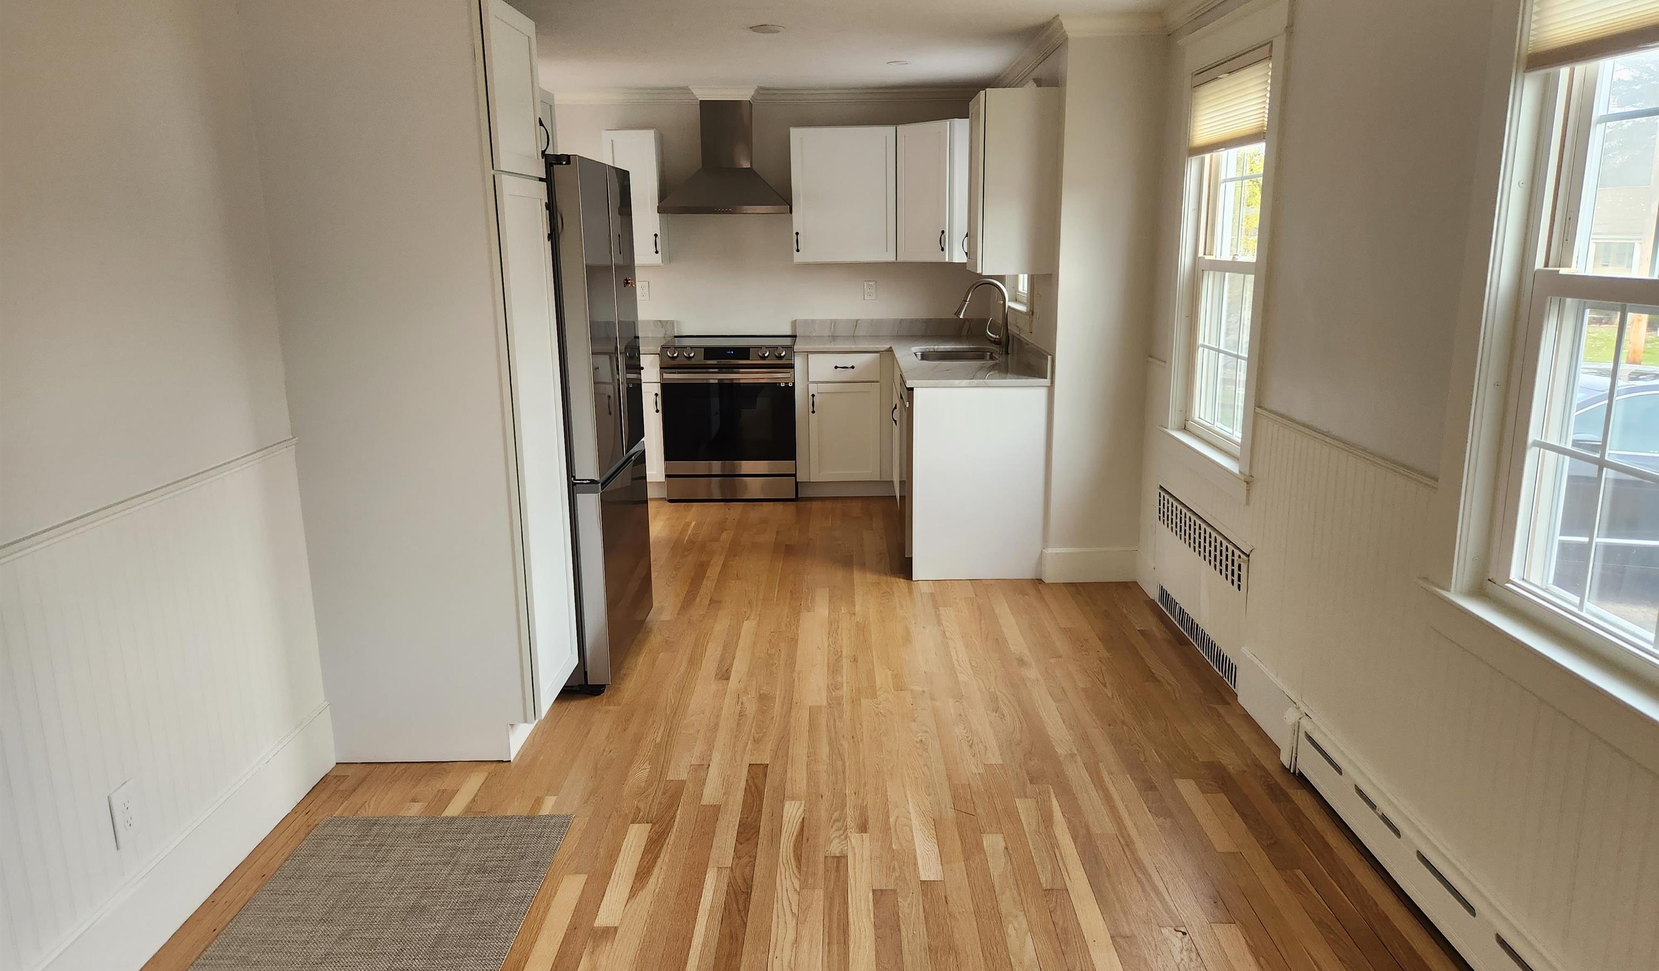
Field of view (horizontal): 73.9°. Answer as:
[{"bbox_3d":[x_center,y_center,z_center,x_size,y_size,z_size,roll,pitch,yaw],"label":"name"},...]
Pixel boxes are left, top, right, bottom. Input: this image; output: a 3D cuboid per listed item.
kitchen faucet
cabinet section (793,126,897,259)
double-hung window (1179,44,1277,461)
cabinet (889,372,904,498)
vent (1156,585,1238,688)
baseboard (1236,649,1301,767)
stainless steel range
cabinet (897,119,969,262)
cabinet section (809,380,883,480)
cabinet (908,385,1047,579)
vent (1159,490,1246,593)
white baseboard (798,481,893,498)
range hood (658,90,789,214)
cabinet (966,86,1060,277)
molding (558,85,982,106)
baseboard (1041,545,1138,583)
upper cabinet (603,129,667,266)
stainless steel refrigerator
[{"bbox_3d":[0.810,-0.880,5.761,0.300,0.395,0.080,0,13,1],"label":"kitchen faucet"},{"bbox_3d":[0.087,-1.709,6.528,0.600,0.752,0.330,-1,13,1],"label":"cabinet section"},{"bbox_3d":[1.426,-0.797,3.936,0.100,1.360,0.810,0,13,1],"label":"double-hung window"},{"bbox_3d":[0.678,-0.240,5.924,0.623,0.870,0.870,0,13,1],"label":"cabinet"},{"bbox_3d":[1.381,0.543,4.181,0.026,0.088,0.980,0,13,1],"label":"vent"},{"bbox_3d":[1.382,0.692,3.455,0.020,0.172,0.495,0,13,1],"label":"baseboard"},{"bbox_3d":[-0.573,-0.412,6.644,0.758,0.913,0.650,0,13,1],"label":"stainless steel range"},{"bbox_3d":[0.685,-1.678,6.382,0.592,0.765,0.654,0,13,1],"label":"cabinet"},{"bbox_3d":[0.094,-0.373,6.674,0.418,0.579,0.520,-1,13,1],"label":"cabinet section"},{"bbox_3d":[0.673,-0.072,5.190,0.615,0.872,0.655,0,13,1],"label":"cabinet"},{"bbox_3d":[1.377,0.183,4.135,0.026,0.136,1.030,0,13,1],"label":"vent"},{"bbox_3d":[0.109,0.014,6.585,0.575,0.116,0.020,0,13,1],"label":"white baseboard"},{"bbox_3d":[-0.597,-1.908,6.390,0.747,0.658,0.475,0,13,1],"label":"range hood"},{"bbox_3d":[0.810,-1.341,4.915,0.330,0.764,0.440,0,13,1],"label":"cabinet"},{"bbox_3d":[-0.370,-2.322,6.538,2.680,0.100,0.085,0,13,1],"label":"molding"},{"bbox_3d":[1.164,0.355,4.904,0.412,0.155,0.028,0,13,1],"label":"baseboard"},{"bbox_3d":[-1.141,-1.702,6.563,0.301,0.765,0.330,0,13,1],"label":"upper cabinet"},{"bbox_3d":[-1.119,-0.241,4.021,0.720,1.785,0.822,0,13,1],"label":"stainless steel refrigerator"}]

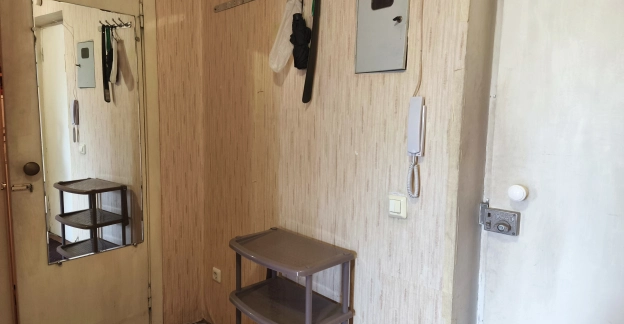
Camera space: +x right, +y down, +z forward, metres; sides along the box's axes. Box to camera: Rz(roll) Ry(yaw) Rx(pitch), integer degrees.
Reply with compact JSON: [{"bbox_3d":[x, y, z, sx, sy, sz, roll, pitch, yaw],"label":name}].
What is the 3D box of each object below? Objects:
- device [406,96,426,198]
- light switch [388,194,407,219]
[{"bbox_3d":[0.345,-0.046,1.381,0.042,0.332,0.047,-5,9,-44],"label":"device"},{"bbox_3d":[0.301,0.160,1.464,0.019,0.074,0.073,-5,9,-44],"label":"light switch"}]

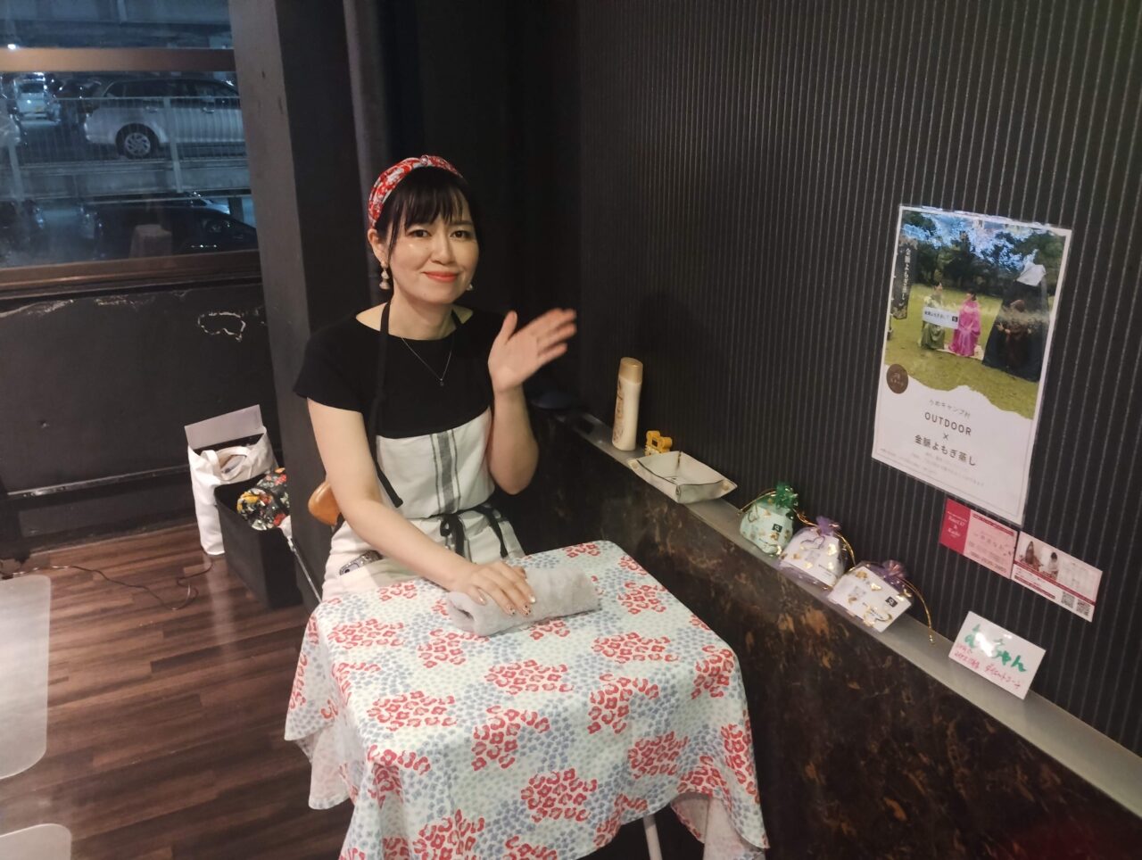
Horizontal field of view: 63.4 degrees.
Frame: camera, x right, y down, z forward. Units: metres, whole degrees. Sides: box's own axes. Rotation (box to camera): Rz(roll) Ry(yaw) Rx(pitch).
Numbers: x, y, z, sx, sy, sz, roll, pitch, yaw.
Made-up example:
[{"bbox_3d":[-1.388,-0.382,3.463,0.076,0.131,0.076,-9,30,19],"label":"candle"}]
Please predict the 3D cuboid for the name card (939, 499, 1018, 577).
[{"bbox_3d":[0.434,0.115,0.987,0.003,0.055,0.091,-10,22,-24],"label":"name card"}]

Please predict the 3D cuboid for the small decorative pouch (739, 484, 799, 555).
[{"bbox_3d":[0.276,0.119,1.264,0.042,0.082,0.080,7,12,-37],"label":"small decorative pouch"}]

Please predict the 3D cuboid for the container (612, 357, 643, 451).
[{"bbox_3d":[0.099,-0.047,1.605,0.042,0.155,0.042,3,18,-1],"label":"container"}]

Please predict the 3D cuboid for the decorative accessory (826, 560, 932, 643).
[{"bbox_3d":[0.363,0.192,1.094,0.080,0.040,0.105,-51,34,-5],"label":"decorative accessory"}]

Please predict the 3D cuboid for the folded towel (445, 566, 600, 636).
[{"bbox_3d":[-0.067,0.234,1.326,0.195,0.054,0.092,-10,22,-24],"label":"folded towel"}]

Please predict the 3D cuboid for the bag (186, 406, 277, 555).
[{"bbox_3d":[-1.076,0.173,2.957,0.265,0.410,0.120,-19,27,-41],"label":"bag"}]

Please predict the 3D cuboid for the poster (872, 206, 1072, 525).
[{"bbox_3d":[0.408,-0.073,0.973,0.004,0.298,0.211,-10,22,-24],"label":"poster"}]

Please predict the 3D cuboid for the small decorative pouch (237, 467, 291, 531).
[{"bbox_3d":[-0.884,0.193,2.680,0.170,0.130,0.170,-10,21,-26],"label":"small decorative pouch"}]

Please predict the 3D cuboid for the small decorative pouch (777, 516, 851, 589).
[{"bbox_3d":[0.317,0.156,1.179,0.040,0.080,0.090,15,7,-40],"label":"small decorative pouch"}]

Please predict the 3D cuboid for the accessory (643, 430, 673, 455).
[{"bbox_3d":[0.146,0.028,1.558,0.034,0.042,0.040,-10,22,-24],"label":"accessory"}]

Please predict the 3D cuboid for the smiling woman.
[{"bbox_3d":[-0.172,0.223,1.540,0.440,1.270,0.580,-10,22,-24],"label":"smiling woman"}]

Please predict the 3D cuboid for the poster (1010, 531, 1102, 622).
[{"bbox_3d":[0.475,0.143,0.908,0.003,0.055,0.091,-10,22,-24],"label":"poster"}]

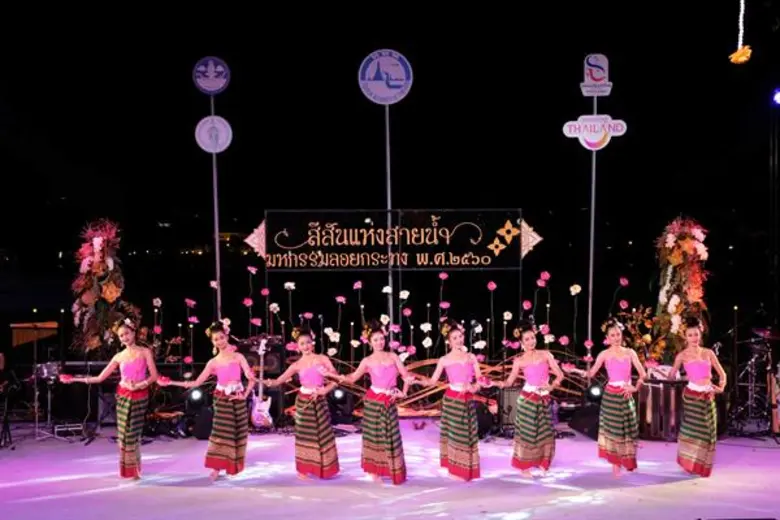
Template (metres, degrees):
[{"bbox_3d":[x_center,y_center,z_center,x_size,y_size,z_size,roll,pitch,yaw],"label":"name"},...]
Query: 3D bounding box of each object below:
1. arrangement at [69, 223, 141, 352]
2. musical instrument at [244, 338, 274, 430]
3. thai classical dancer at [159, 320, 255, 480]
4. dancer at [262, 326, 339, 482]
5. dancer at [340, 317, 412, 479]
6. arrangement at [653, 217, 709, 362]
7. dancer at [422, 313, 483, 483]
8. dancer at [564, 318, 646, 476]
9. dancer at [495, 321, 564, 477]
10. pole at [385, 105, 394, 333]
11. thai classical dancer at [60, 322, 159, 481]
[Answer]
[{"bbox_3d":[-3.894,0.365,13.400,0.870,1.850,0.750,-1,3,-6],"label":"arrangement"},{"bbox_3d":[-1.639,1.548,12.300,0.310,1.150,0.100,0,-8,0],"label":"musical instrument"},{"bbox_3d":[-1.903,1.448,10.200,0.970,1.600,0.500,-1,3,-6],"label":"thai classical dancer"},{"bbox_3d":[-0.915,1.476,10.200,0.780,1.540,0.500,-1,3,-6],"label":"dancer"},{"bbox_3d":[-0.170,1.456,10.003,0.728,1.680,0.580,-1,3,-12],"label":"dancer"},{"bbox_3d":[3.995,0.397,13.400,0.720,1.980,0.650,0,3,6],"label":"arrangement"},{"bbox_3d":[0.611,1.446,10.117,0.619,1.688,0.600,-1,3,-14],"label":"dancer"},{"bbox_3d":[2.277,1.447,10.234,0.812,1.676,0.580,0,3,-8],"label":"dancer"},{"bbox_3d":[1.432,1.457,10.234,0.770,1.655,0.580,0,3,-8],"label":"dancer"},{"bbox_3d":[-0.008,-0.225,13.603,0.055,3.978,0.055,-1,3,0],"label":"pole"},{"bbox_3d":[-2.942,1.446,10.155,1.021,1.684,0.550,0,3,0],"label":"thai classical dancer"}]

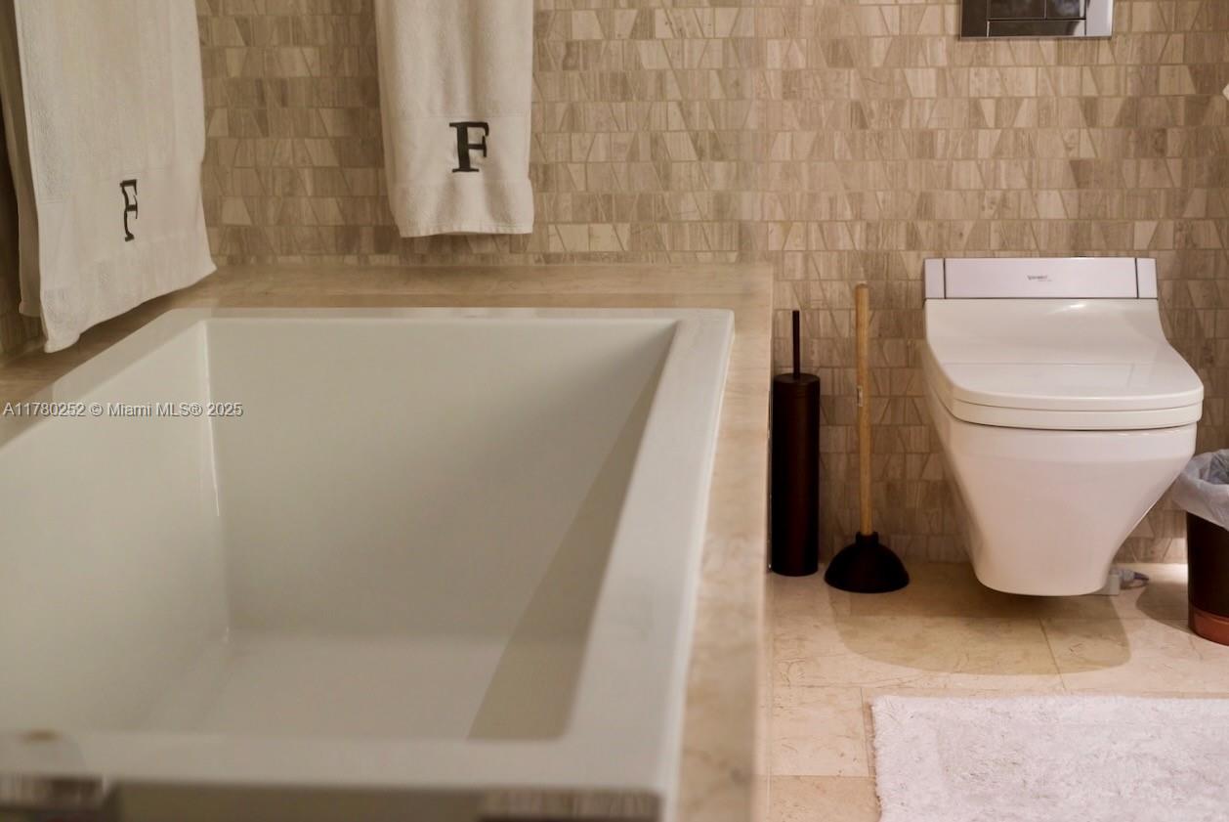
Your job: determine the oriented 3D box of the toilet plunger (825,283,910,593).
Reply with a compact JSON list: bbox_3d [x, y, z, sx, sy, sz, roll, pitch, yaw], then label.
[{"bbox_3d":[0.432,0.042,2.906,0.144,0.515,0.144,0,14,5],"label":"toilet plunger"}]

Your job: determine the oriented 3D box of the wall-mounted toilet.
[{"bbox_3d":[0.689,0.050,2.667,0.376,0.493,0.620,0,14,5],"label":"wall-mounted toilet"}]

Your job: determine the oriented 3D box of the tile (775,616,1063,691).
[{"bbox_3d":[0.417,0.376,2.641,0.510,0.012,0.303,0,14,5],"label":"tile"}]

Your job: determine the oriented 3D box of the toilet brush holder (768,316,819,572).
[{"bbox_3d":[0.317,0.053,2.976,0.079,0.463,0.079,0,14,5],"label":"toilet brush holder"}]

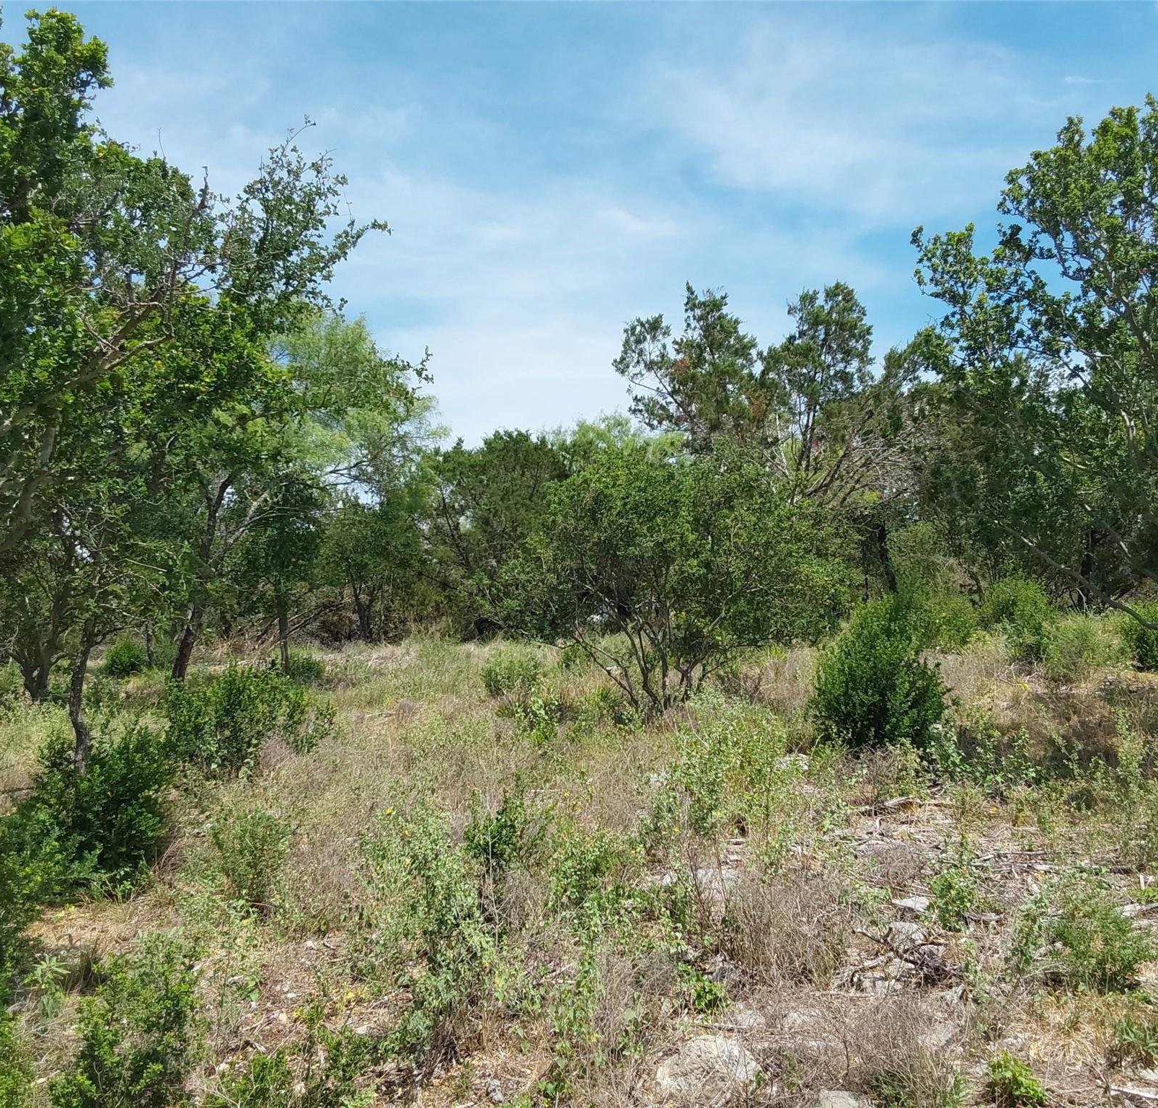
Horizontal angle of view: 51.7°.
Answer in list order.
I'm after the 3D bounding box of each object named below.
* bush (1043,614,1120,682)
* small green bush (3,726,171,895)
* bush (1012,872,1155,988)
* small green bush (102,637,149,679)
[{"bbox_3d":[5.882,1.095,14.000,0.906,0.798,0.815,0,0,0],"label":"bush"},{"bbox_3d":[-2.370,1.246,5.800,0.823,0.818,0.782,0,0,0],"label":"small green bush"},{"bbox_3d":[1.857,1.392,4.400,0.531,0.433,0.505,0,0,0],"label":"bush"},{"bbox_3d":[-6.081,1.391,16.000,0.618,0.572,0.587,0,0,0],"label":"small green bush"}]

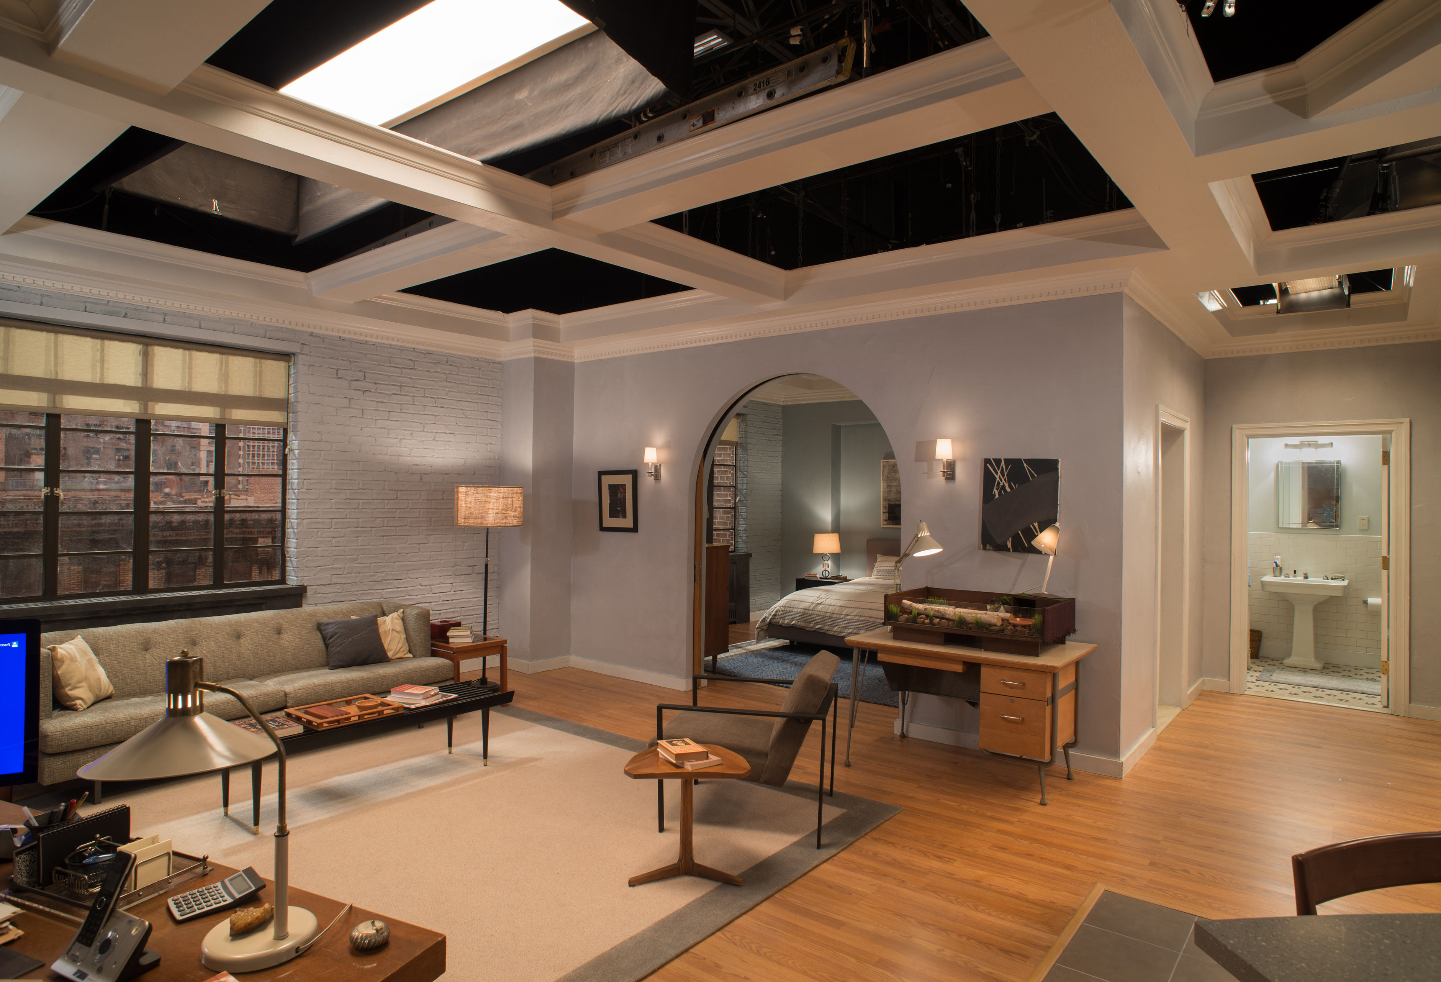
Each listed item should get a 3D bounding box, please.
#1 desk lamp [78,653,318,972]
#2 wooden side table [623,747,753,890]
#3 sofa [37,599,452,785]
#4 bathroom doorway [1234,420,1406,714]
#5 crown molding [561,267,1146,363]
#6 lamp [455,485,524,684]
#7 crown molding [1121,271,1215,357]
[{"bbox_3d":[-1.041,0.606,1.632,0.480,0.540,0.400,0,0,14],"label":"desk lamp"},{"bbox_3d":[-0.152,1.399,3.583,0.540,0.465,0.440,0,0,0],"label":"wooden side table"},{"bbox_3d":[-2.895,1.220,5.093,0.902,0.779,2.280,0,0,38],"label":"sofa"},{"bbox_3d":[4.675,0.562,6.410,1.125,2.193,0.148,0,0,38],"label":"bathroom doorway"},{"bbox_3d":[0.490,-1.183,5.865,4.520,0.115,0.085,0,0,37],"label":"crown molding"},{"bbox_3d":[-1.885,0.756,6.589,0.545,1.600,0.545,0,0,37],"label":"lamp"},{"bbox_3d":[3.221,-1.188,5.740,0.074,0.125,2.977,0,0,38],"label":"crown molding"}]

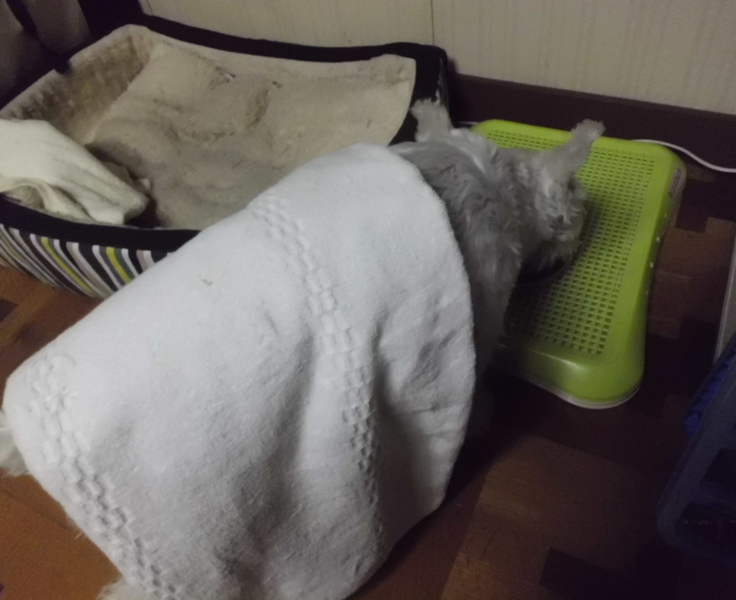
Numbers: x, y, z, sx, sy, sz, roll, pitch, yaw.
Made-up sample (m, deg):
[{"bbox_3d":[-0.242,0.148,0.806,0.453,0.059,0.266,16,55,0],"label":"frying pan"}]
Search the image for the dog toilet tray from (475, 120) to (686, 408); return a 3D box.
[{"bbox_3d":[0.236,-0.096,0.854,0.359,0.051,0.475,16,53,21],"label":"dog toilet tray"}]

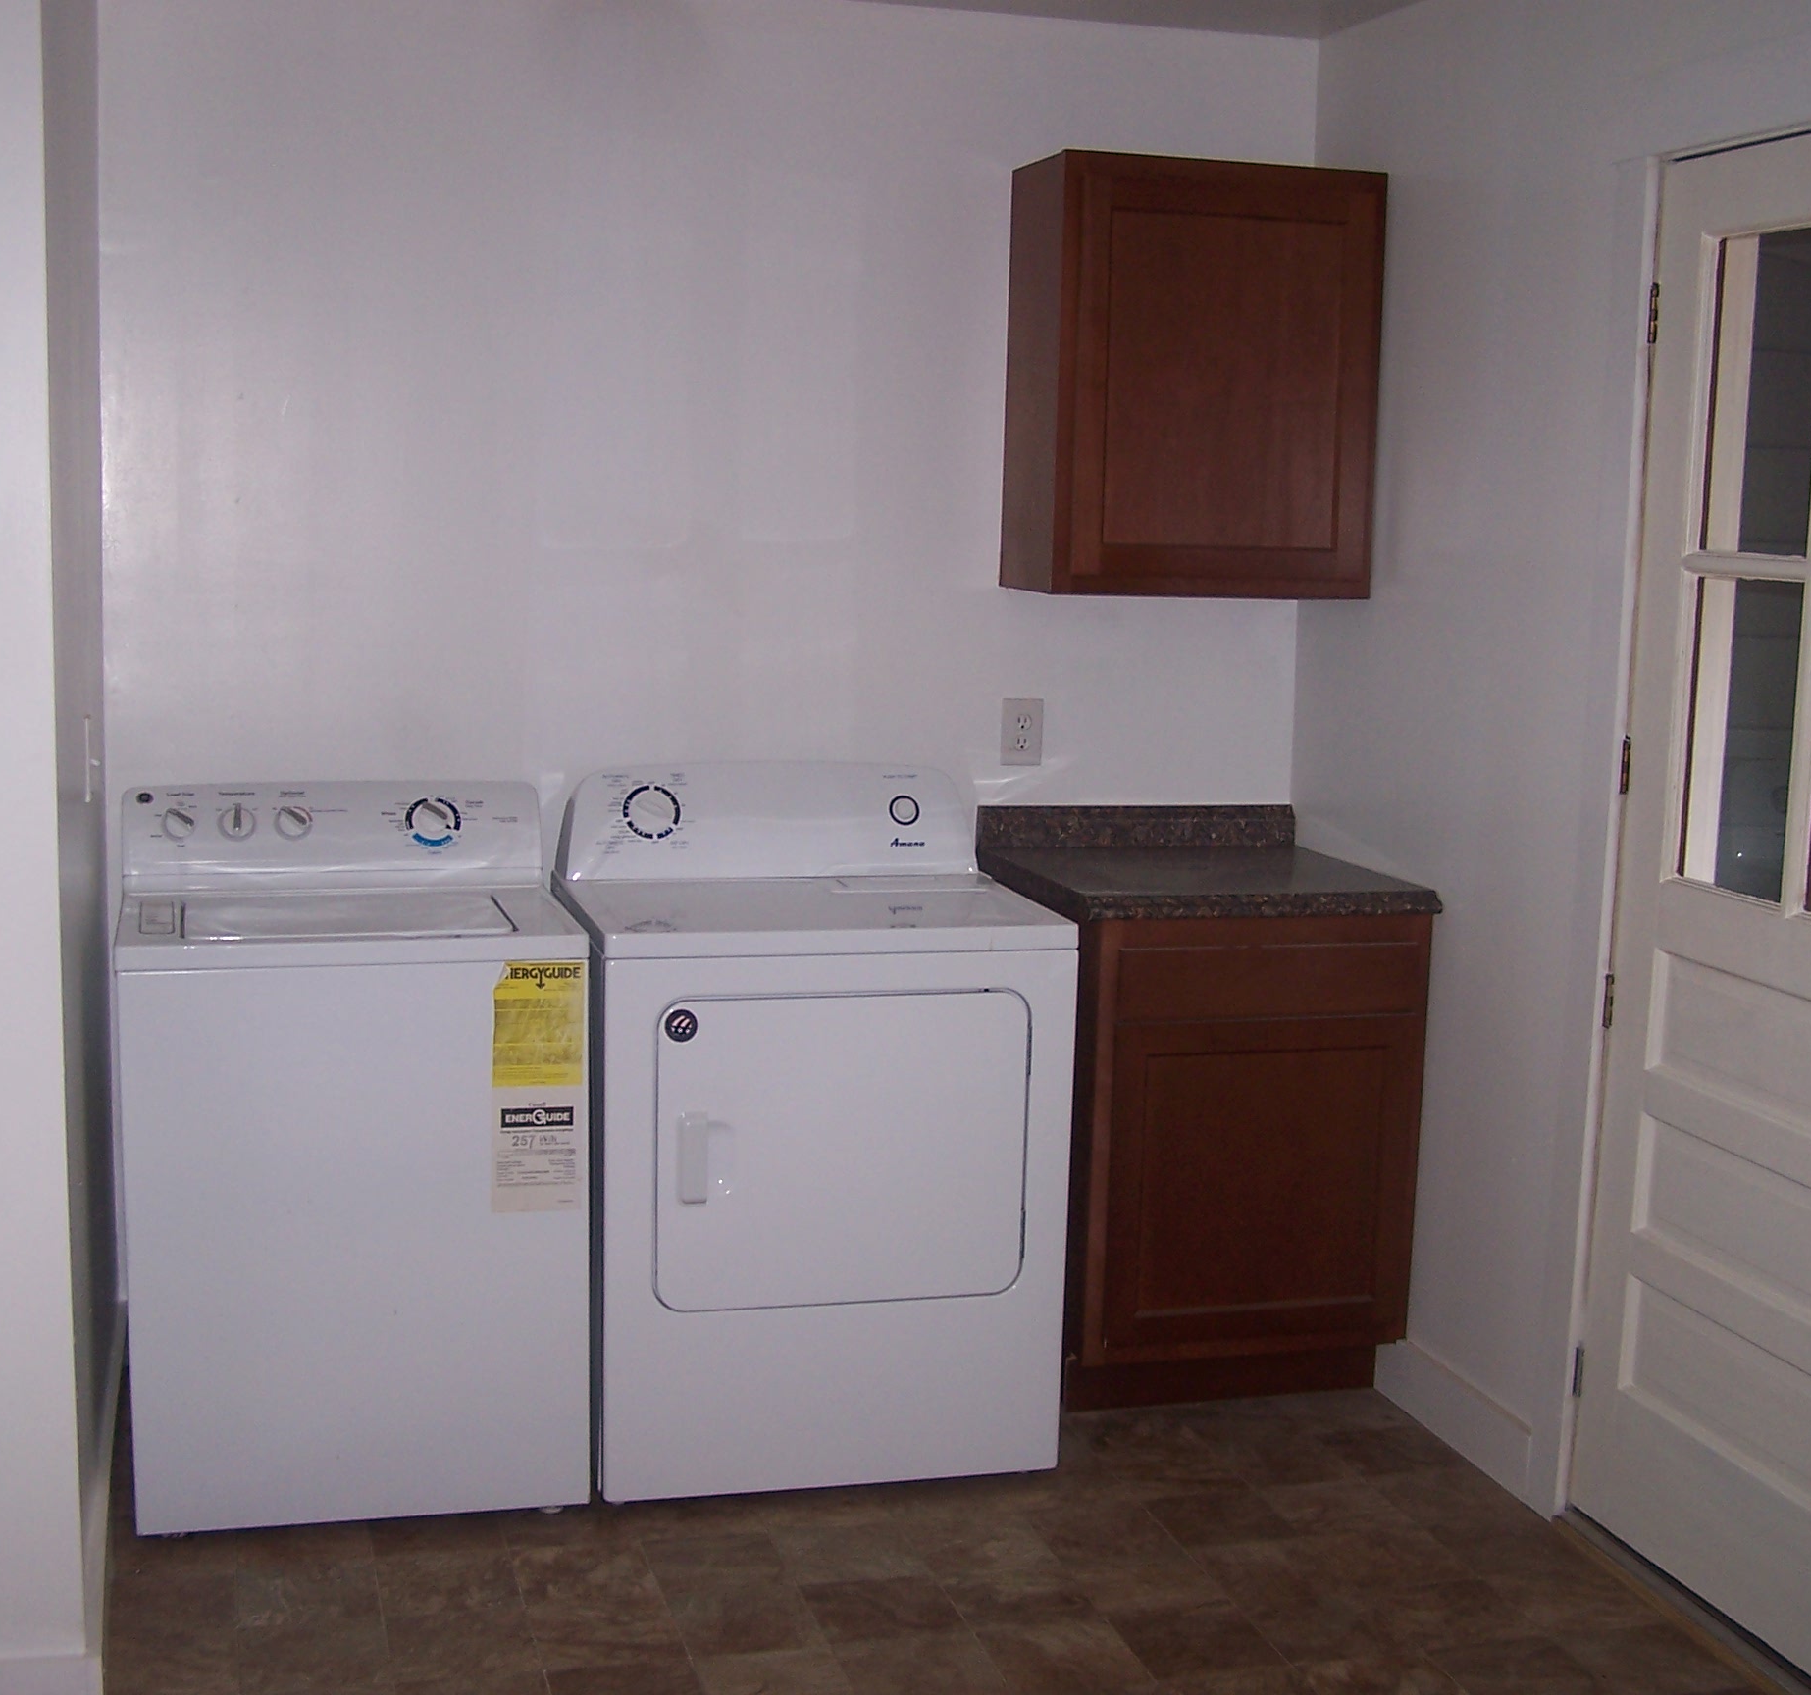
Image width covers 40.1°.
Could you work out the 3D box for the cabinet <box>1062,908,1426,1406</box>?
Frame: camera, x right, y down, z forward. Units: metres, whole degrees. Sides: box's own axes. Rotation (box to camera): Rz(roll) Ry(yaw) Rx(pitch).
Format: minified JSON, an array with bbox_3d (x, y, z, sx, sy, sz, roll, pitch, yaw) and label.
[{"bbox_3d":[0.523,0.509,4.522,0.605,0.875,0.627,-1,8,-16],"label":"cabinet"}]

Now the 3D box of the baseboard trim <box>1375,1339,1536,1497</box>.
[{"bbox_3d":[0.932,0.949,4.196,0.021,0.112,0.533,-1,8,-16],"label":"baseboard trim"}]

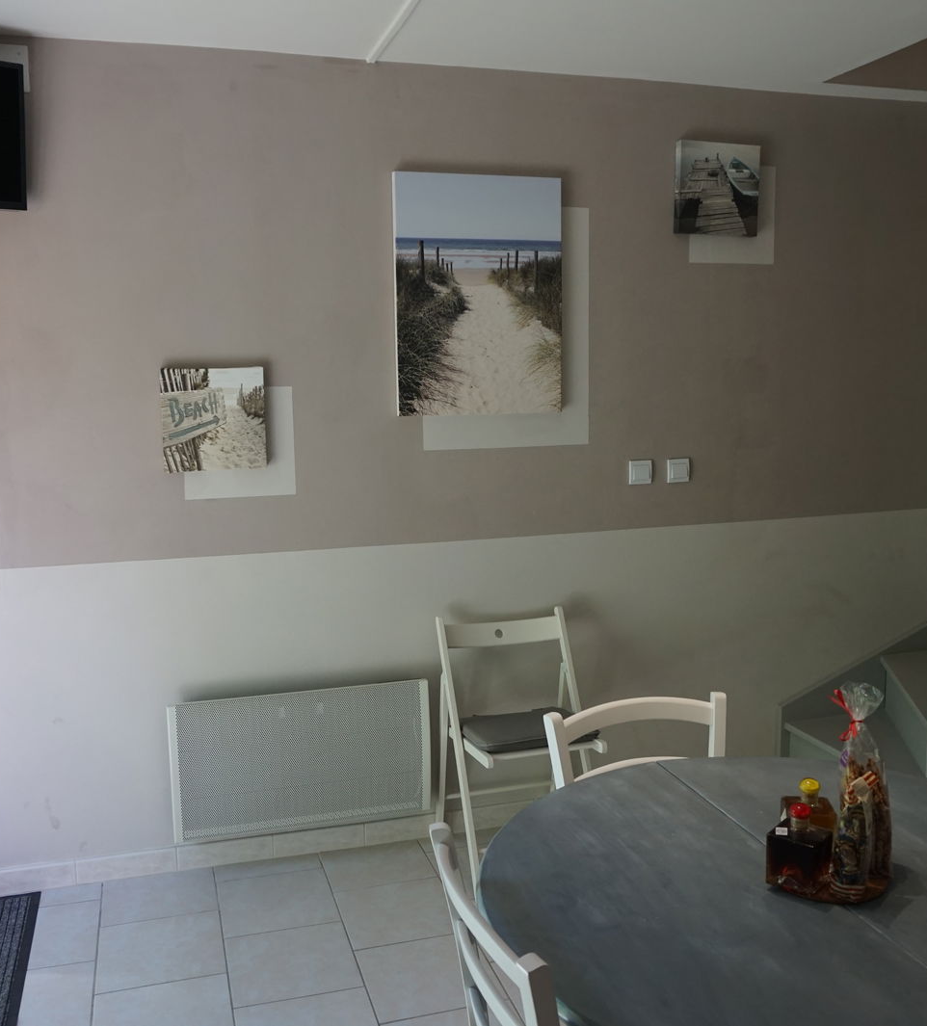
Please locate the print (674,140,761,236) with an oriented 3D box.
[{"bbox_3d":[0.857,-1.086,3.468,0.299,0.301,0.040,-3,8,-16],"label":"print"}]

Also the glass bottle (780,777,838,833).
[{"bbox_3d":[0.569,0.496,1.694,0.074,0.130,0.074,0,8,7],"label":"glass bottle"}]

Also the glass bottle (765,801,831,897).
[{"bbox_3d":[0.525,0.510,1.600,0.076,0.130,0.073,5,9,36],"label":"glass bottle"}]

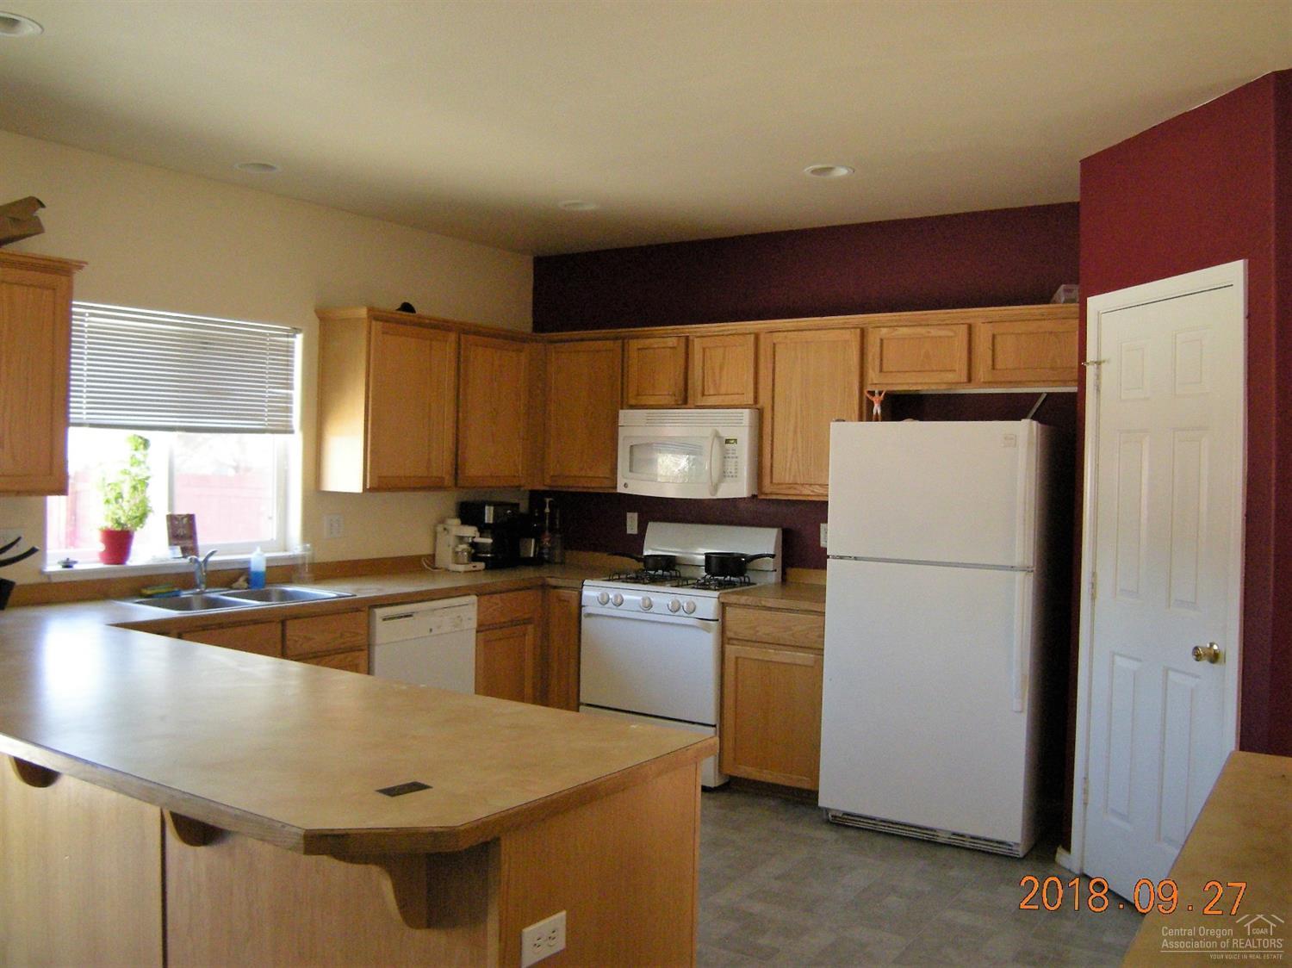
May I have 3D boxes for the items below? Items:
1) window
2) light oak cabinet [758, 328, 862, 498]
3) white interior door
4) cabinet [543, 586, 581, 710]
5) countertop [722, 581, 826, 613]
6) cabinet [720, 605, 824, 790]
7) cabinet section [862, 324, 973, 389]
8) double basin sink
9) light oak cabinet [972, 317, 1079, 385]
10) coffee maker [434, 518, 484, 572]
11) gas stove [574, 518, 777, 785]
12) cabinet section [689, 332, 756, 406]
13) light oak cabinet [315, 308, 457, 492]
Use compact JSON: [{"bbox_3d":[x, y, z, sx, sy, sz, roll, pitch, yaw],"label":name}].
[{"bbox_3d":[-1.924,-0.189,4.318,0.110,1.000,1.100,2,1,34],"label":"window"},{"bbox_3d":[0.826,-0.305,4.866,0.512,0.765,0.336,2,2,34],"label":"light oak cabinet"},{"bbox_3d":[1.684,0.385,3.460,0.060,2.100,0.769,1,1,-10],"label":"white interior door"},{"bbox_3d":[-0.234,0.921,5.422,0.302,0.850,0.620,2,2,34],"label":"cabinet"},{"bbox_3d":[0.732,0.510,4.722,0.523,0.044,0.660,2,1,34],"label":"countertop"},{"bbox_3d":[0.726,0.920,4.731,0.523,0.780,0.610,2,1,34],"label":"cabinet"},{"bbox_3d":[1.246,-0.555,4.601,0.474,0.295,0.330,2,2,34],"label":"cabinet section"},{"bbox_3d":[-1.652,0.544,4.155,0.538,0.190,0.825,2,2,34],"label":"double basin sink"},{"bbox_3d":[1.637,-0.532,4.313,0.455,0.280,0.320,2,1,34],"label":"light oak cabinet"},{"bbox_3d":[-0.934,0.309,5.340,0.210,0.265,0.160,2,2,26],"label":"coffee maker"},{"bbox_3d":[0.179,0.793,5.067,0.760,1.165,0.670,2,1,34],"label":"gas stove"},{"bbox_3d":[0.456,-0.557,5.140,0.381,0.365,0.330,2,2,34],"label":"cabinet section"},{"bbox_3d":[-1.211,-0.381,4.978,0.346,0.821,0.599,2,2,34],"label":"light oak cabinet"}]

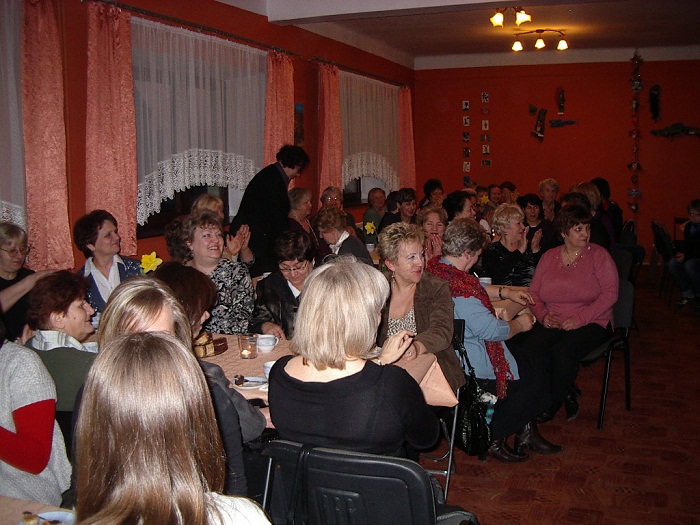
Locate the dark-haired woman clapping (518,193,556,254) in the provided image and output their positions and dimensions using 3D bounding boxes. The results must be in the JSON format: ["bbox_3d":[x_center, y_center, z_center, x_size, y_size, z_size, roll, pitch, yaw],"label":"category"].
[{"bbox_3d":[1.509,0.072,6.250,0.500,1.260,0.620,0,8,0],"label":"dark-haired woman clapping"}]

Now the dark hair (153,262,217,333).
[{"bbox_3d":[-0.506,0.108,2.380,0.180,0.230,0.210,1,8,8],"label":"dark hair"}]

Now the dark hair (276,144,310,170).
[{"bbox_3d":[-0.404,-0.731,5.400,0.230,0.190,0.190,19,5,-8],"label":"dark hair"}]

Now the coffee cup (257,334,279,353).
[{"bbox_3d":[-0.341,0.335,3.170,0.098,0.067,0.080,0,8,0],"label":"coffee cup"}]

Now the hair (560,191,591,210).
[{"bbox_3d":[1.828,-0.484,6.200,0.230,0.200,0.190,1,8,12],"label":"hair"}]

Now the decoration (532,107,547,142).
[{"bbox_3d":[2.860,-2.098,11.597,0.190,0.510,0.090,3,8,22],"label":"decoration"}]

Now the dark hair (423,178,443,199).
[{"bbox_3d":[0.811,-0.727,7.600,0.190,0.220,0.210,-6,9,-37],"label":"dark hair"}]

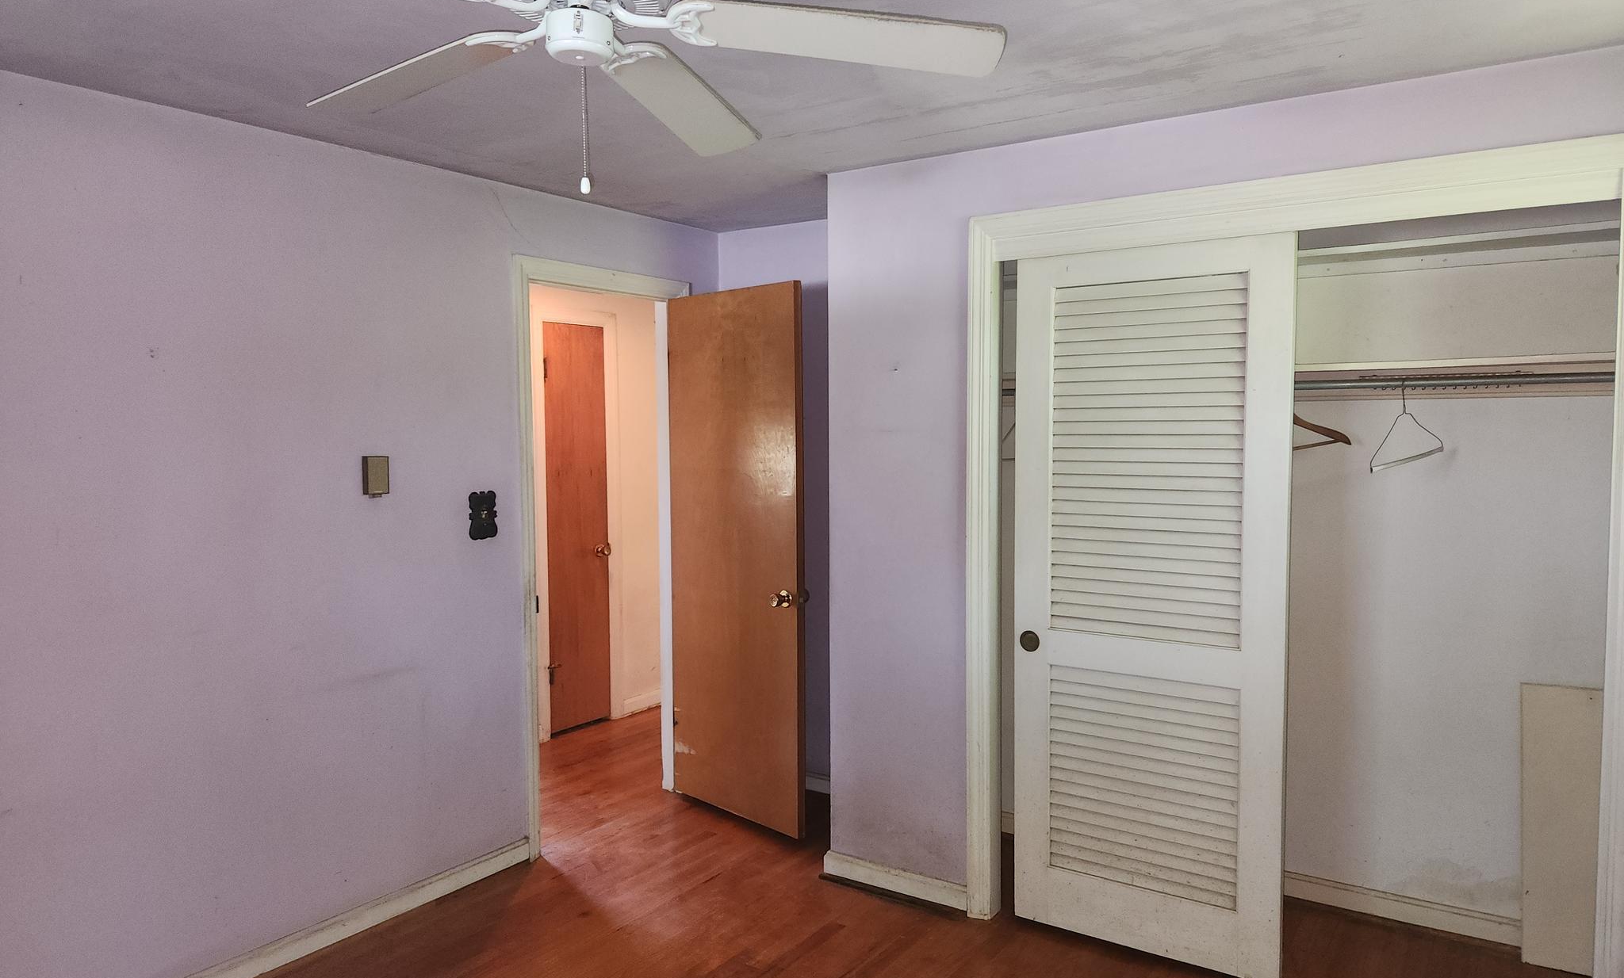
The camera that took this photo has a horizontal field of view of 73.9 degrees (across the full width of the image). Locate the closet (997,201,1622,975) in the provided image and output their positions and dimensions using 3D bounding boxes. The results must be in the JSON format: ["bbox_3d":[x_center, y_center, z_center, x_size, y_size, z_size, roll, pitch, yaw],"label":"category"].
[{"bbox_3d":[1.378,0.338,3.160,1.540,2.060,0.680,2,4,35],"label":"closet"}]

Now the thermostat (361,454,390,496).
[{"bbox_3d":[-1.340,-0.037,3.324,0.033,0.122,0.073,2,4,35],"label":"thermostat"}]

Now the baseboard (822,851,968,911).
[{"bbox_3d":[0.275,1.296,3.573,0.540,0.085,0.024,2,4,35],"label":"baseboard"}]

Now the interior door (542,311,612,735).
[{"bbox_3d":[-1.208,0.199,5.537,0.045,2.050,0.410,2,4,35],"label":"interior door"}]

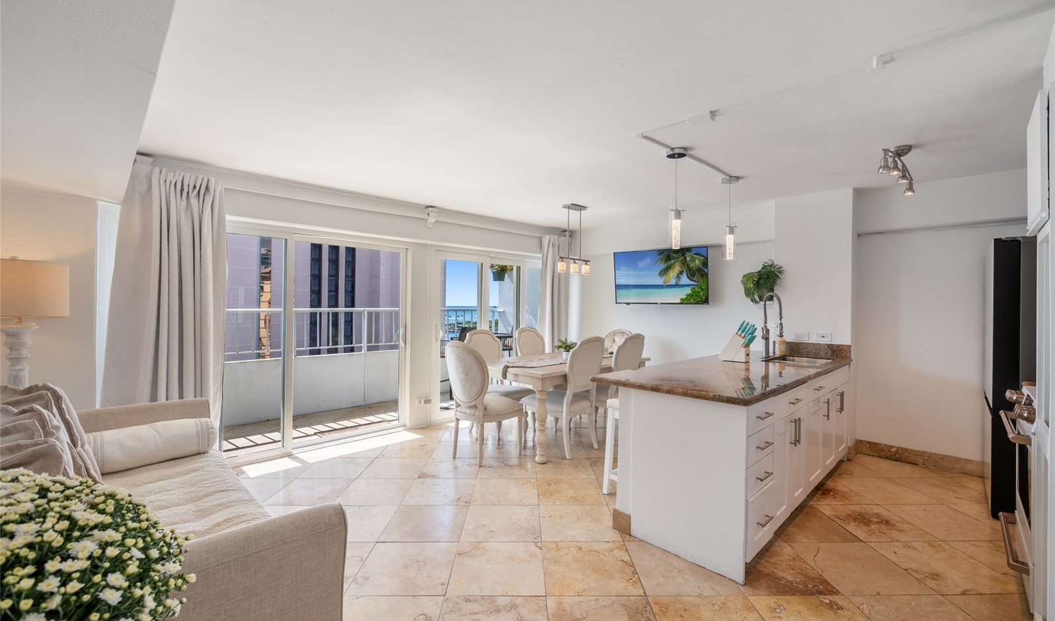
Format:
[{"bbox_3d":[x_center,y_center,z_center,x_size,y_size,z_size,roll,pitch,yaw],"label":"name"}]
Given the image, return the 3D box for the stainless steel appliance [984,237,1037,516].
[{"bbox_3d":[3.530,0.435,2.793,0.720,1.790,0.840,0,0,45],"label":"stainless steel appliance"}]

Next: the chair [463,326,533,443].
[{"bbox_3d":[-0.315,0.771,4.518,0.510,1.070,0.620,-1,1,-45],"label":"chair"}]

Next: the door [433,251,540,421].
[{"bbox_3d":[-0.442,0.296,5.572,1.820,2.000,0.110,-1,1,-45],"label":"door"}]

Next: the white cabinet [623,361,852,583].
[{"bbox_3d":[1.682,0.880,3.146,2.390,0.880,0.700,-1,1,-44],"label":"white cabinet"}]

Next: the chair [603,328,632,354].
[{"bbox_3d":[1.023,0.788,5.240,0.620,1.060,0.520,0,0,-43],"label":"chair"}]

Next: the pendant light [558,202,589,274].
[{"bbox_3d":[0.509,-0.731,4.518,0.510,0.700,0.115,0,0,-45],"label":"pendant light"}]

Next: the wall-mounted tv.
[{"bbox_3d":[1.553,-0.388,5.026,1.090,0.640,0.070,0,6,34],"label":"wall-mounted tv"}]

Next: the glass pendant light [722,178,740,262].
[{"bbox_3d":[1.639,-0.731,3.445,0.135,0.680,0.135,-1,1,-45],"label":"glass pendant light"}]

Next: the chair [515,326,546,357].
[{"bbox_3d":[0.260,0.772,5.075,0.530,1.090,0.640,0,0,-43],"label":"chair"}]

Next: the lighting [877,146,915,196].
[{"bbox_3d":[2.512,-0.962,2.877,0.800,0.220,0.150,0,0,-41],"label":"lighting"}]

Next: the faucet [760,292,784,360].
[{"bbox_3d":[2.145,0.140,3.728,0.090,0.570,0.190,0,0,-40],"label":"faucet"}]

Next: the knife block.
[{"bbox_3d":[1.678,0.293,3.474,0.100,0.236,0.200,-1,1,-45],"label":"knife block"}]

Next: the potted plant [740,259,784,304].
[{"bbox_3d":[2.294,-0.282,4.168,0.370,0.410,0.300,0,1,41],"label":"potted plant"}]

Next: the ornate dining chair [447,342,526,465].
[{"bbox_3d":[-0.385,0.793,3.823,0.490,1.040,0.580,1,1,45],"label":"ornate dining chair"}]

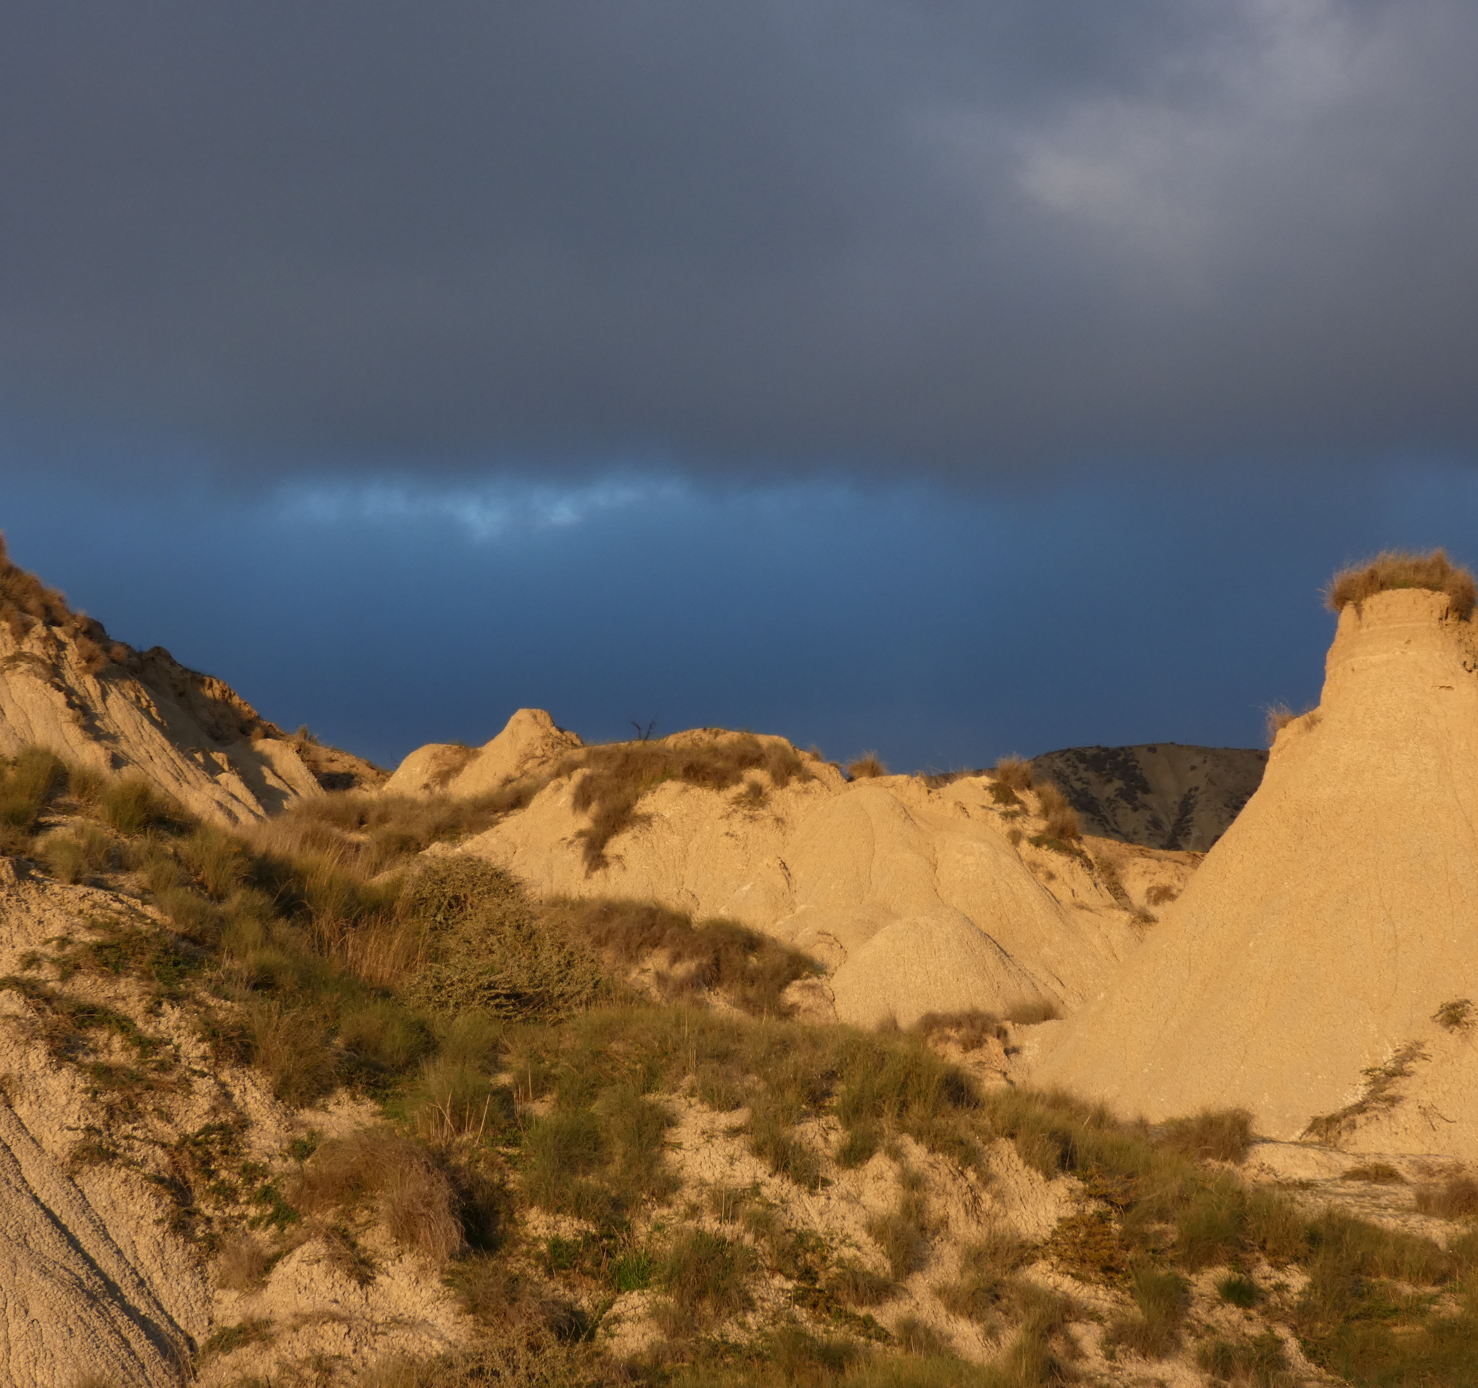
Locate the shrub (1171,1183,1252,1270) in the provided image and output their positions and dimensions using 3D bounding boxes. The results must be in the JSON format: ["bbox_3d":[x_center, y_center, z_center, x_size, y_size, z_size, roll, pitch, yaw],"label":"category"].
[{"bbox_3d":[3.846,4.327,33.000,0.658,0.705,0.625,0,-2,0],"label":"shrub"}]

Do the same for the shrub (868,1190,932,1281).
[{"bbox_3d":[1.210,4.059,30.500,0.478,0.684,0.501,0,-2,0],"label":"shrub"}]

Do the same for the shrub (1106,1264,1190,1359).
[{"bbox_3d":[3.116,4.705,31.000,0.640,0.692,0.595,0,-2,0],"label":"shrub"}]

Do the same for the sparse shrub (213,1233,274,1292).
[{"bbox_3d":[-3.295,3.771,27.000,0.413,0.404,0.392,0,-2,0],"label":"sparse shrub"}]

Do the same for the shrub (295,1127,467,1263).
[{"bbox_3d":[-2.491,3.467,28.000,1.186,0.947,1.008,0,-2,0],"label":"shrub"}]

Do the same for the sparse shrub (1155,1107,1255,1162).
[{"bbox_3d":[4.820,4.566,42.000,0.986,0.540,0.917,0,-2,0],"label":"sparse shrub"}]

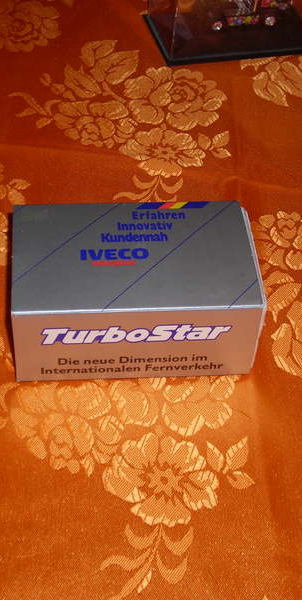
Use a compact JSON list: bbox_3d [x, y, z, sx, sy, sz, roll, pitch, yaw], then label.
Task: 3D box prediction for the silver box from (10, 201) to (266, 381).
[{"bbox_3d":[-0.007,-0.005,0.344,0.091,0.038,0.059,-2,46,-6],"label":"silver box"}]

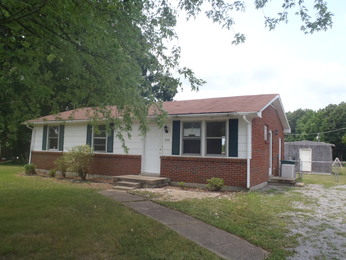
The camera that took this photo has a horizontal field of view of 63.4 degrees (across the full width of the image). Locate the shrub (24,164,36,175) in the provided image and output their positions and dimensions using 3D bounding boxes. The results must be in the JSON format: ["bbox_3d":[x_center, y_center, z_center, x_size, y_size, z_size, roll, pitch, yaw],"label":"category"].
[{"bbox_3d":[-7.614,2.078,14.993,0.629,0.524,0.610,-1,-4,29],"label":"shrub"}]

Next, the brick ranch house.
[{"bbox_3d":[-0.676,0.442,16.414,13.023,4.184,8.579,-1,-4,29],"label":"brick ranch house"}]

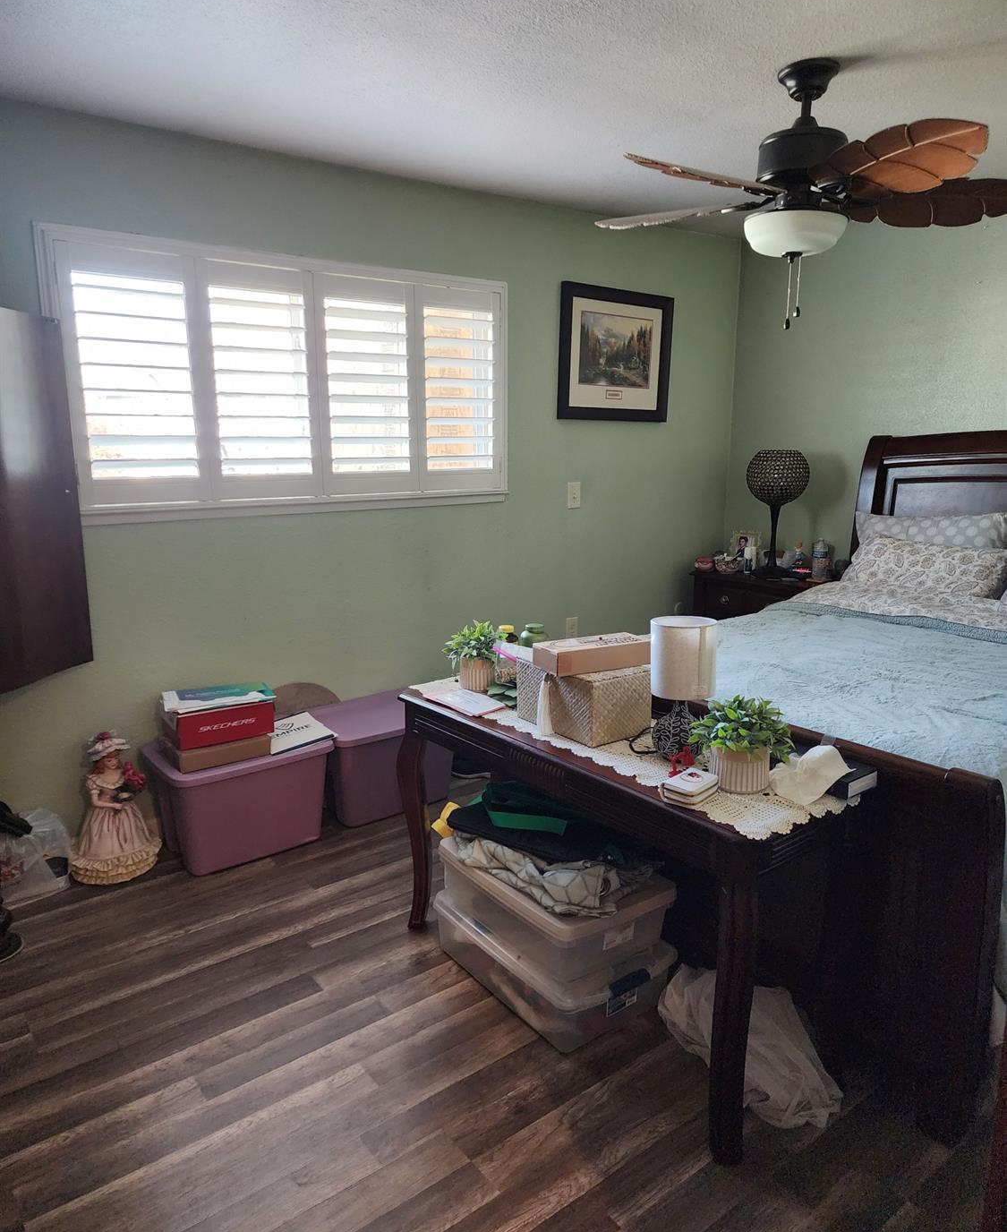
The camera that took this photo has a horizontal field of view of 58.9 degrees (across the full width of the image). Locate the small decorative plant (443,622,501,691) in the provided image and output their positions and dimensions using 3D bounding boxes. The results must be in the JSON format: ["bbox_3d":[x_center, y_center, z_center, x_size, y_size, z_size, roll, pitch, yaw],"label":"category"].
[{"bbox_3d":[-0.081,0.118,2.675,0.178,0.192,0.178,0,12,0],"label":"small decorative plant"}]

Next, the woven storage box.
[{"bbox_3d":[0.210,0.202,2.327,0.216,0.164,0.294,-9,15,-37],"label":"woven storage box"}]

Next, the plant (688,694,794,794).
[{"bbox_3d":[0.516,0.266,1.929,0.222,0.197,0.222,0,12,0],"label":"plant"}]

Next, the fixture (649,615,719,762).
[{"bbox_3d":[0.416,0.173,2.071,0.152,0.320,0.152,0,12,0],"label":"fixture"}]

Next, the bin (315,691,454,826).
[{"bbox_3d":[-0.497,0.574,3.627,0.574,0.388,0.481,-9,15,-37],"label":"bin"}]

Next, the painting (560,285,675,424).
[{"bbox_3d":[0.551,-1.249,4.307,0.715,0.610,0.030,-8,14,-34],"label":"painting"}]

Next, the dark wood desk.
[{"bbox_3d":[0.245,0.663,2.309,0.444,0.733,1.217,-9,15,-37],"label":"dark wood desk"}]

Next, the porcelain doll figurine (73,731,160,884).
[{"bbox_3d":[-1.367,0.640,3.089,0.295,0.481,0.275,-11,16,-42],"label":"porcelain doll figurine"}]

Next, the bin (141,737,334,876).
[{"bbox_3d":[-0.969,0.648,3.272,0.577,0.388,0.488,-9,15,-37],"label":"bin"}]

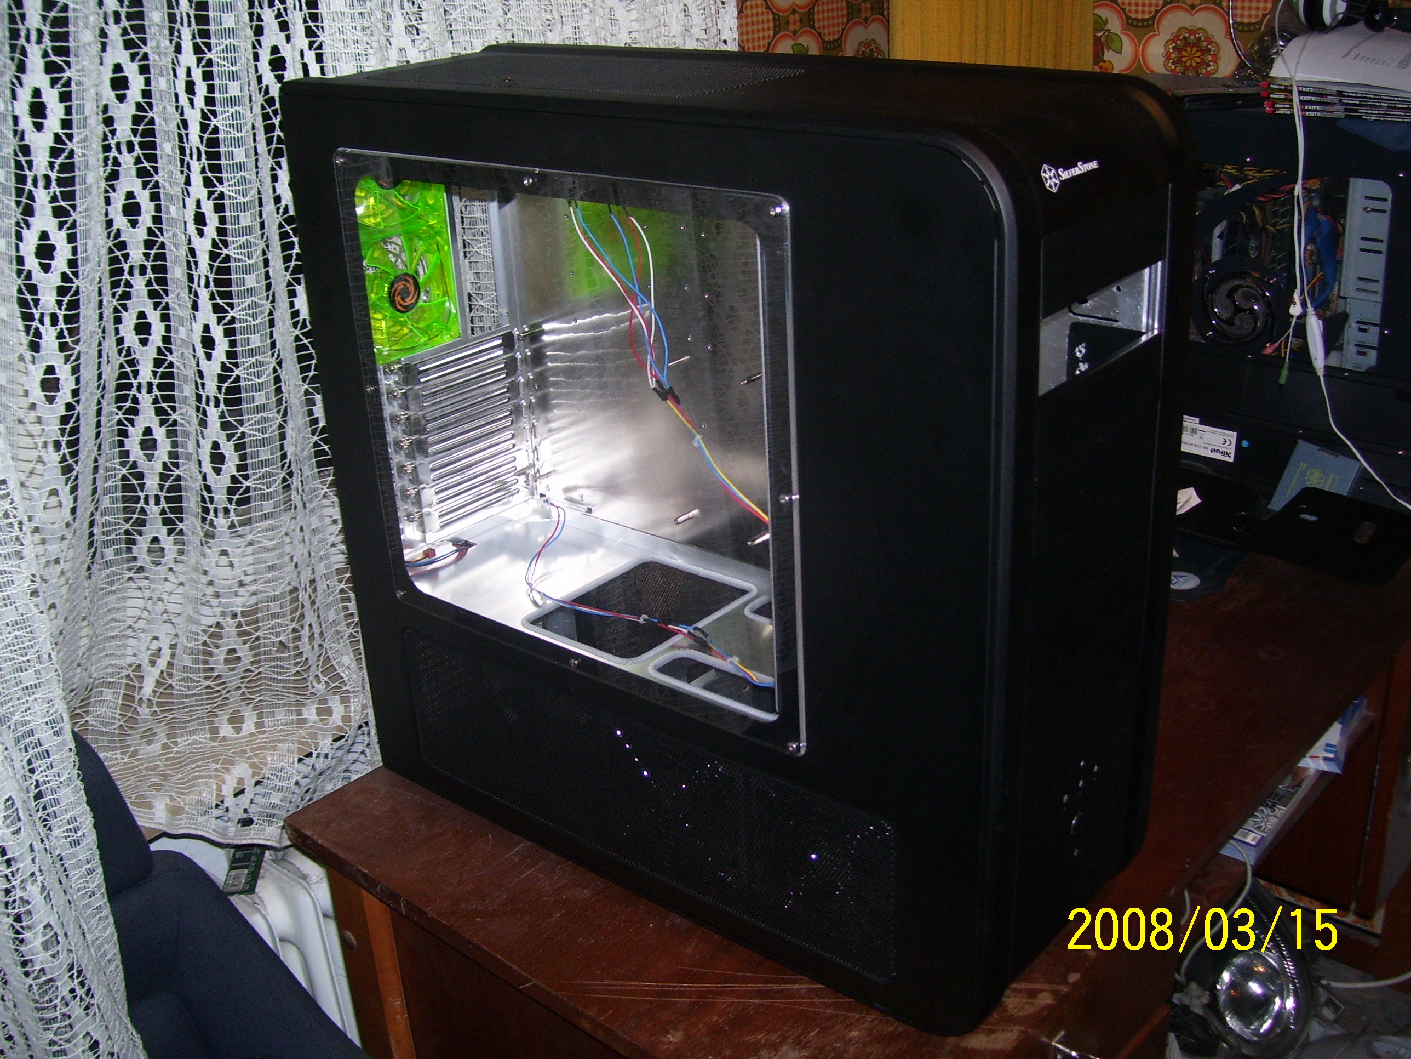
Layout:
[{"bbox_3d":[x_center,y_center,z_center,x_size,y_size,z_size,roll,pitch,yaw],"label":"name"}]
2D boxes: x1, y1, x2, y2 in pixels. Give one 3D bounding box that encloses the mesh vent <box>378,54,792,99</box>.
[{"bbox_3d":[-0.086,-0.297,1.002,0.288,0.010,0.130,16,30,37],"label":"mesh vent"}]

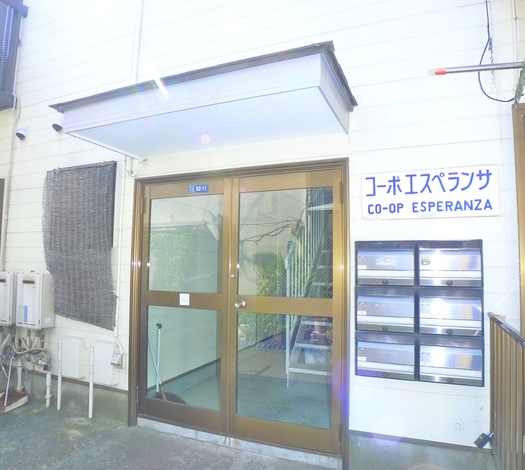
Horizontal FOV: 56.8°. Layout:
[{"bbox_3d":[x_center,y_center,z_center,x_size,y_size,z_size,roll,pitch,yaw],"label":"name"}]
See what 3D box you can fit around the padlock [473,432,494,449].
[{"bbox_3d":[1.216,1.128,2.663,0.055,0.115,0.035,46,17,23],"label":"padlock"}]

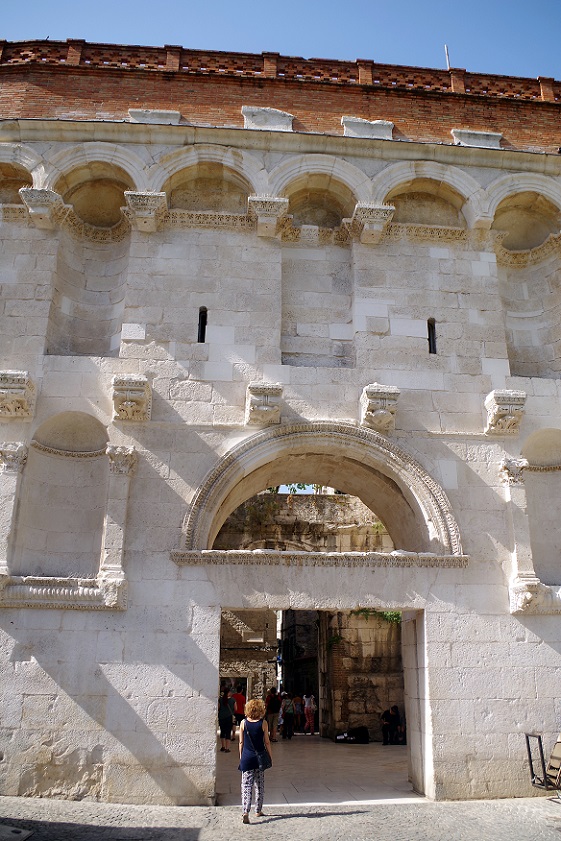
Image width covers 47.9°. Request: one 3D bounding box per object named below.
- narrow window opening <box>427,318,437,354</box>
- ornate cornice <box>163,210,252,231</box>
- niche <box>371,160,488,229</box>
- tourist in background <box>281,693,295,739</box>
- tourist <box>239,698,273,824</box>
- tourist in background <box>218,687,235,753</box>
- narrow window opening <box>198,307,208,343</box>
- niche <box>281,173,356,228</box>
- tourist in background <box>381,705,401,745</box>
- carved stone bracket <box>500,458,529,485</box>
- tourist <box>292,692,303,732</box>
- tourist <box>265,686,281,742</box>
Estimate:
[{"bbox_3d":[3.372,-1.829,14.243,0.216,0.913,0.300,2,-21,-3],"label":"narrow window opening"},{"bbox_3d":[-1.620,-4.553,14.397,2.050,0.430,0.260,2,-20,-4],"label":"ornate cornice"},{"bbox_3d":[3.553,-5.388,15.040,2.750,1.750,0.650,2,-20,-4],"label":"niche"},{"bbox_3d":[0.279,10.622,22.696,0.480,1.535,0.340,2,-21,-3],"label":"tourist in background"},{"bbox_3d":[-0.427,5.341,9.992,0.480,1.700,0.380,2,-19,-5],"label":"tourist"},{"bbox_3d":[-1.549,8.445,17.844,0.480,1.620,0.340,2,-19,-5],"label":"tourist in background"},{"bbox_3d":[-1.669,-2.081,13.671,0.200,0.860,0.300,2,-20,-4],"label":"narrow window opening"},{"bbox_3d":[0.851,-5.066,14.542,1.720,1.058,0.620,2,-19,-5],"label":"niche"},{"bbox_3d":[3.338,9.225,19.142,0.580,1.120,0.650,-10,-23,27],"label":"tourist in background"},{"bbox_3d":[4.676,1.065,12.777,0.523,0.512,0.380,2,-19,-5],"label":"carved stone bracket"},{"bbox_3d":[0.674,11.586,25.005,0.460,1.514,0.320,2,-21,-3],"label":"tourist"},{"bbox_3d":[-0.242,9.818,21.075,0.550,1.654,0.380,2,-21,-3],"label":"tourist"}]

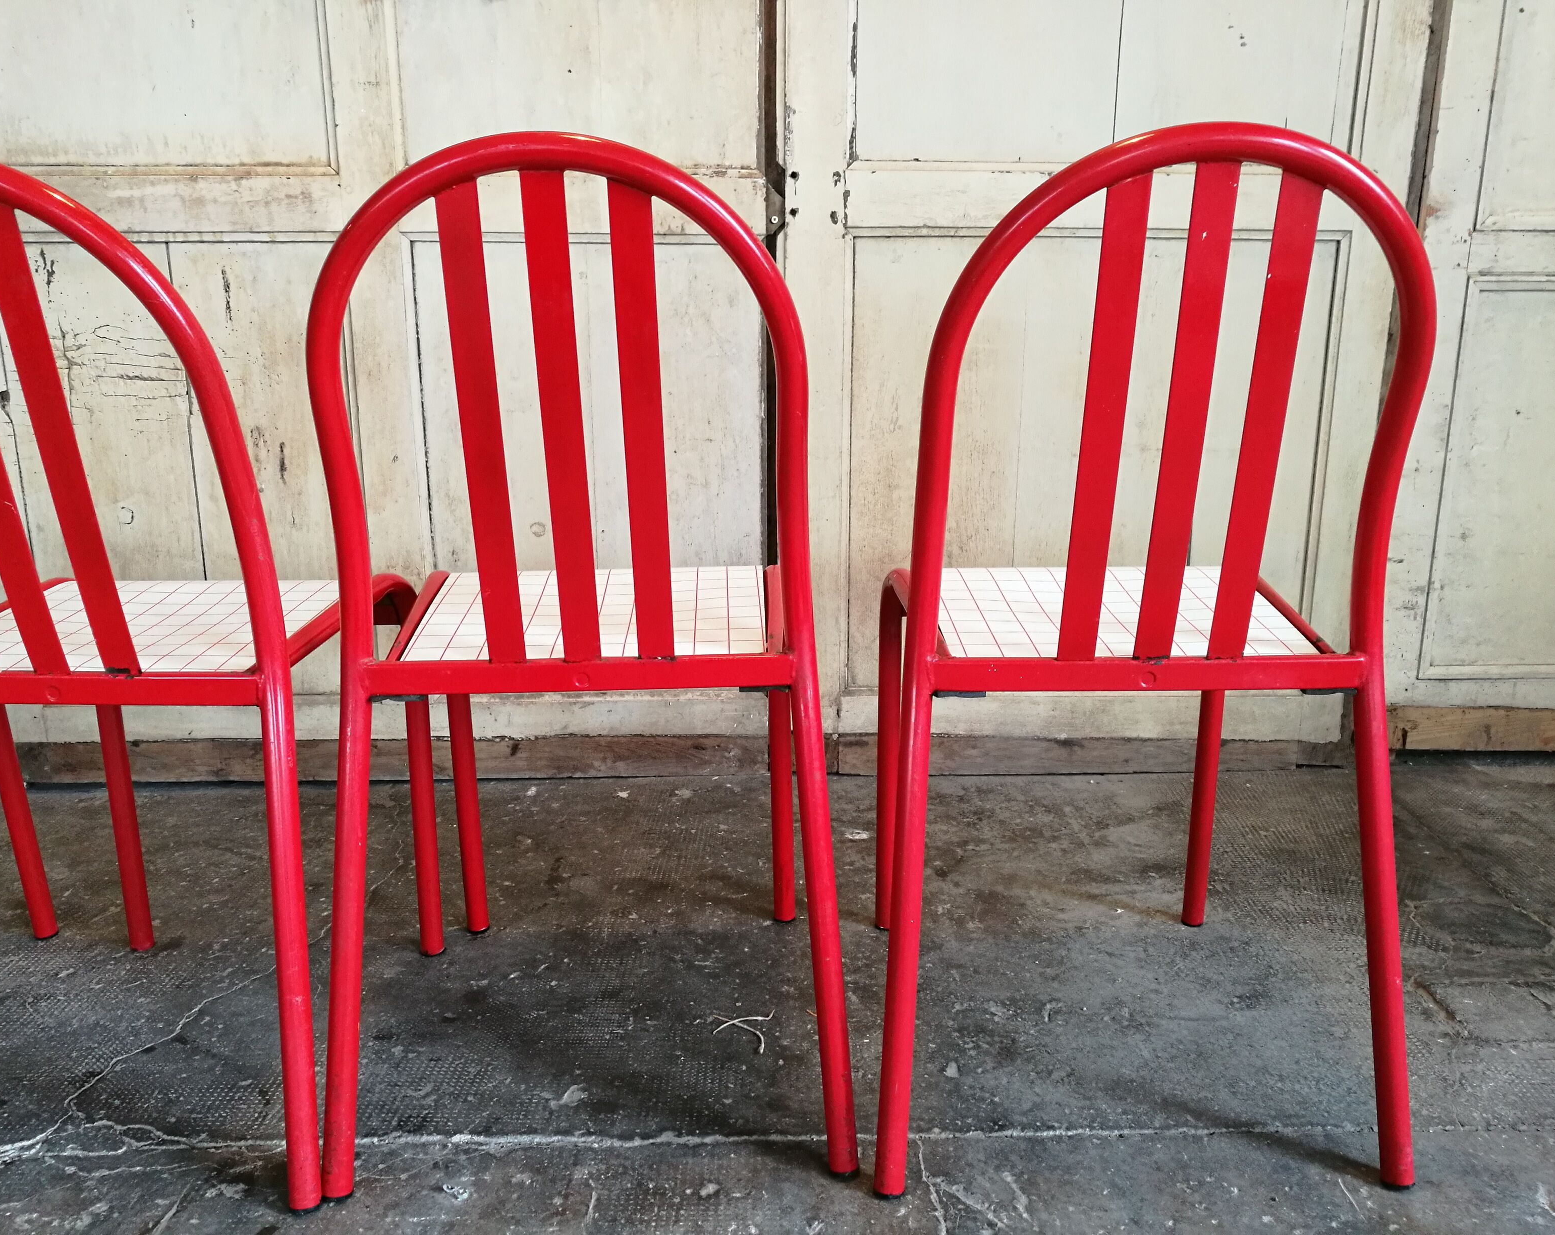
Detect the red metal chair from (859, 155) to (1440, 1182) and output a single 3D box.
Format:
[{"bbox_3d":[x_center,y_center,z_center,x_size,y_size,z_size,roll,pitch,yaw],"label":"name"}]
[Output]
[{"bbox_3d":[0.300,0.014,1.168,0.447,0.825,0.467,-1,15,0],"label":"red metal chair"}]

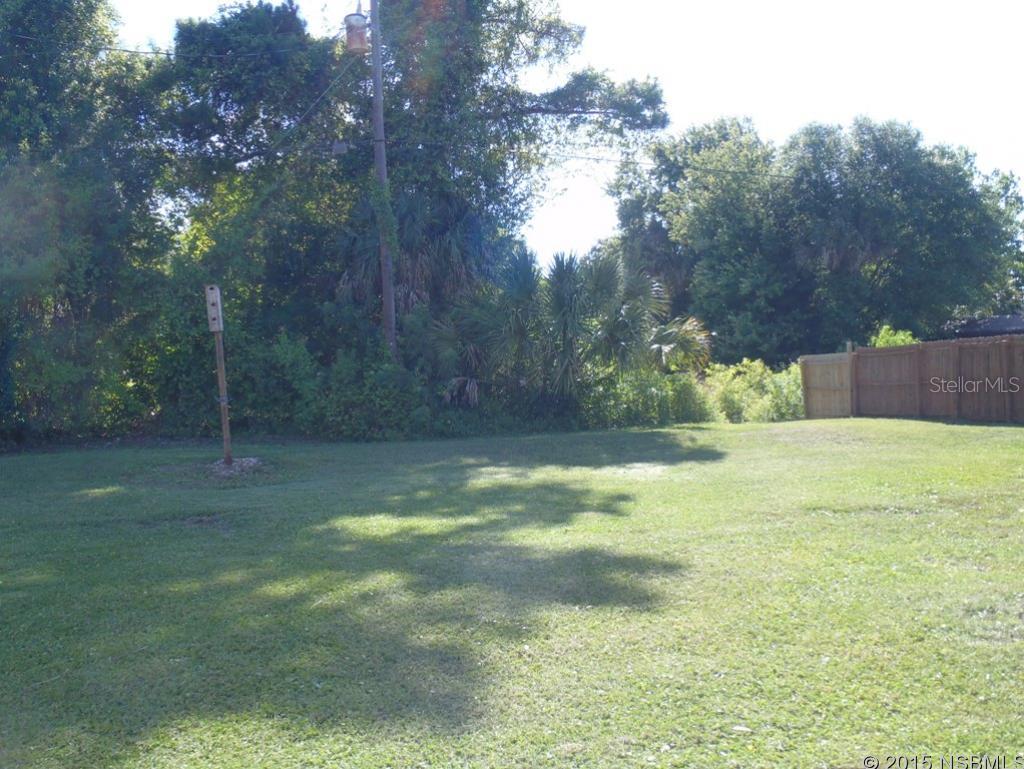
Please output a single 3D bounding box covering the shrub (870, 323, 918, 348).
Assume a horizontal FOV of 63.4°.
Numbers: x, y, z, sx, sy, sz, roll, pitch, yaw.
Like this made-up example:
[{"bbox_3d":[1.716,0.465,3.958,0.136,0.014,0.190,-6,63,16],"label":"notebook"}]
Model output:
[{"bbox_3d":[10.550,-0.470,22.800,1.600,2.350,1.600,-2,0,11],"label":"shrub"}]

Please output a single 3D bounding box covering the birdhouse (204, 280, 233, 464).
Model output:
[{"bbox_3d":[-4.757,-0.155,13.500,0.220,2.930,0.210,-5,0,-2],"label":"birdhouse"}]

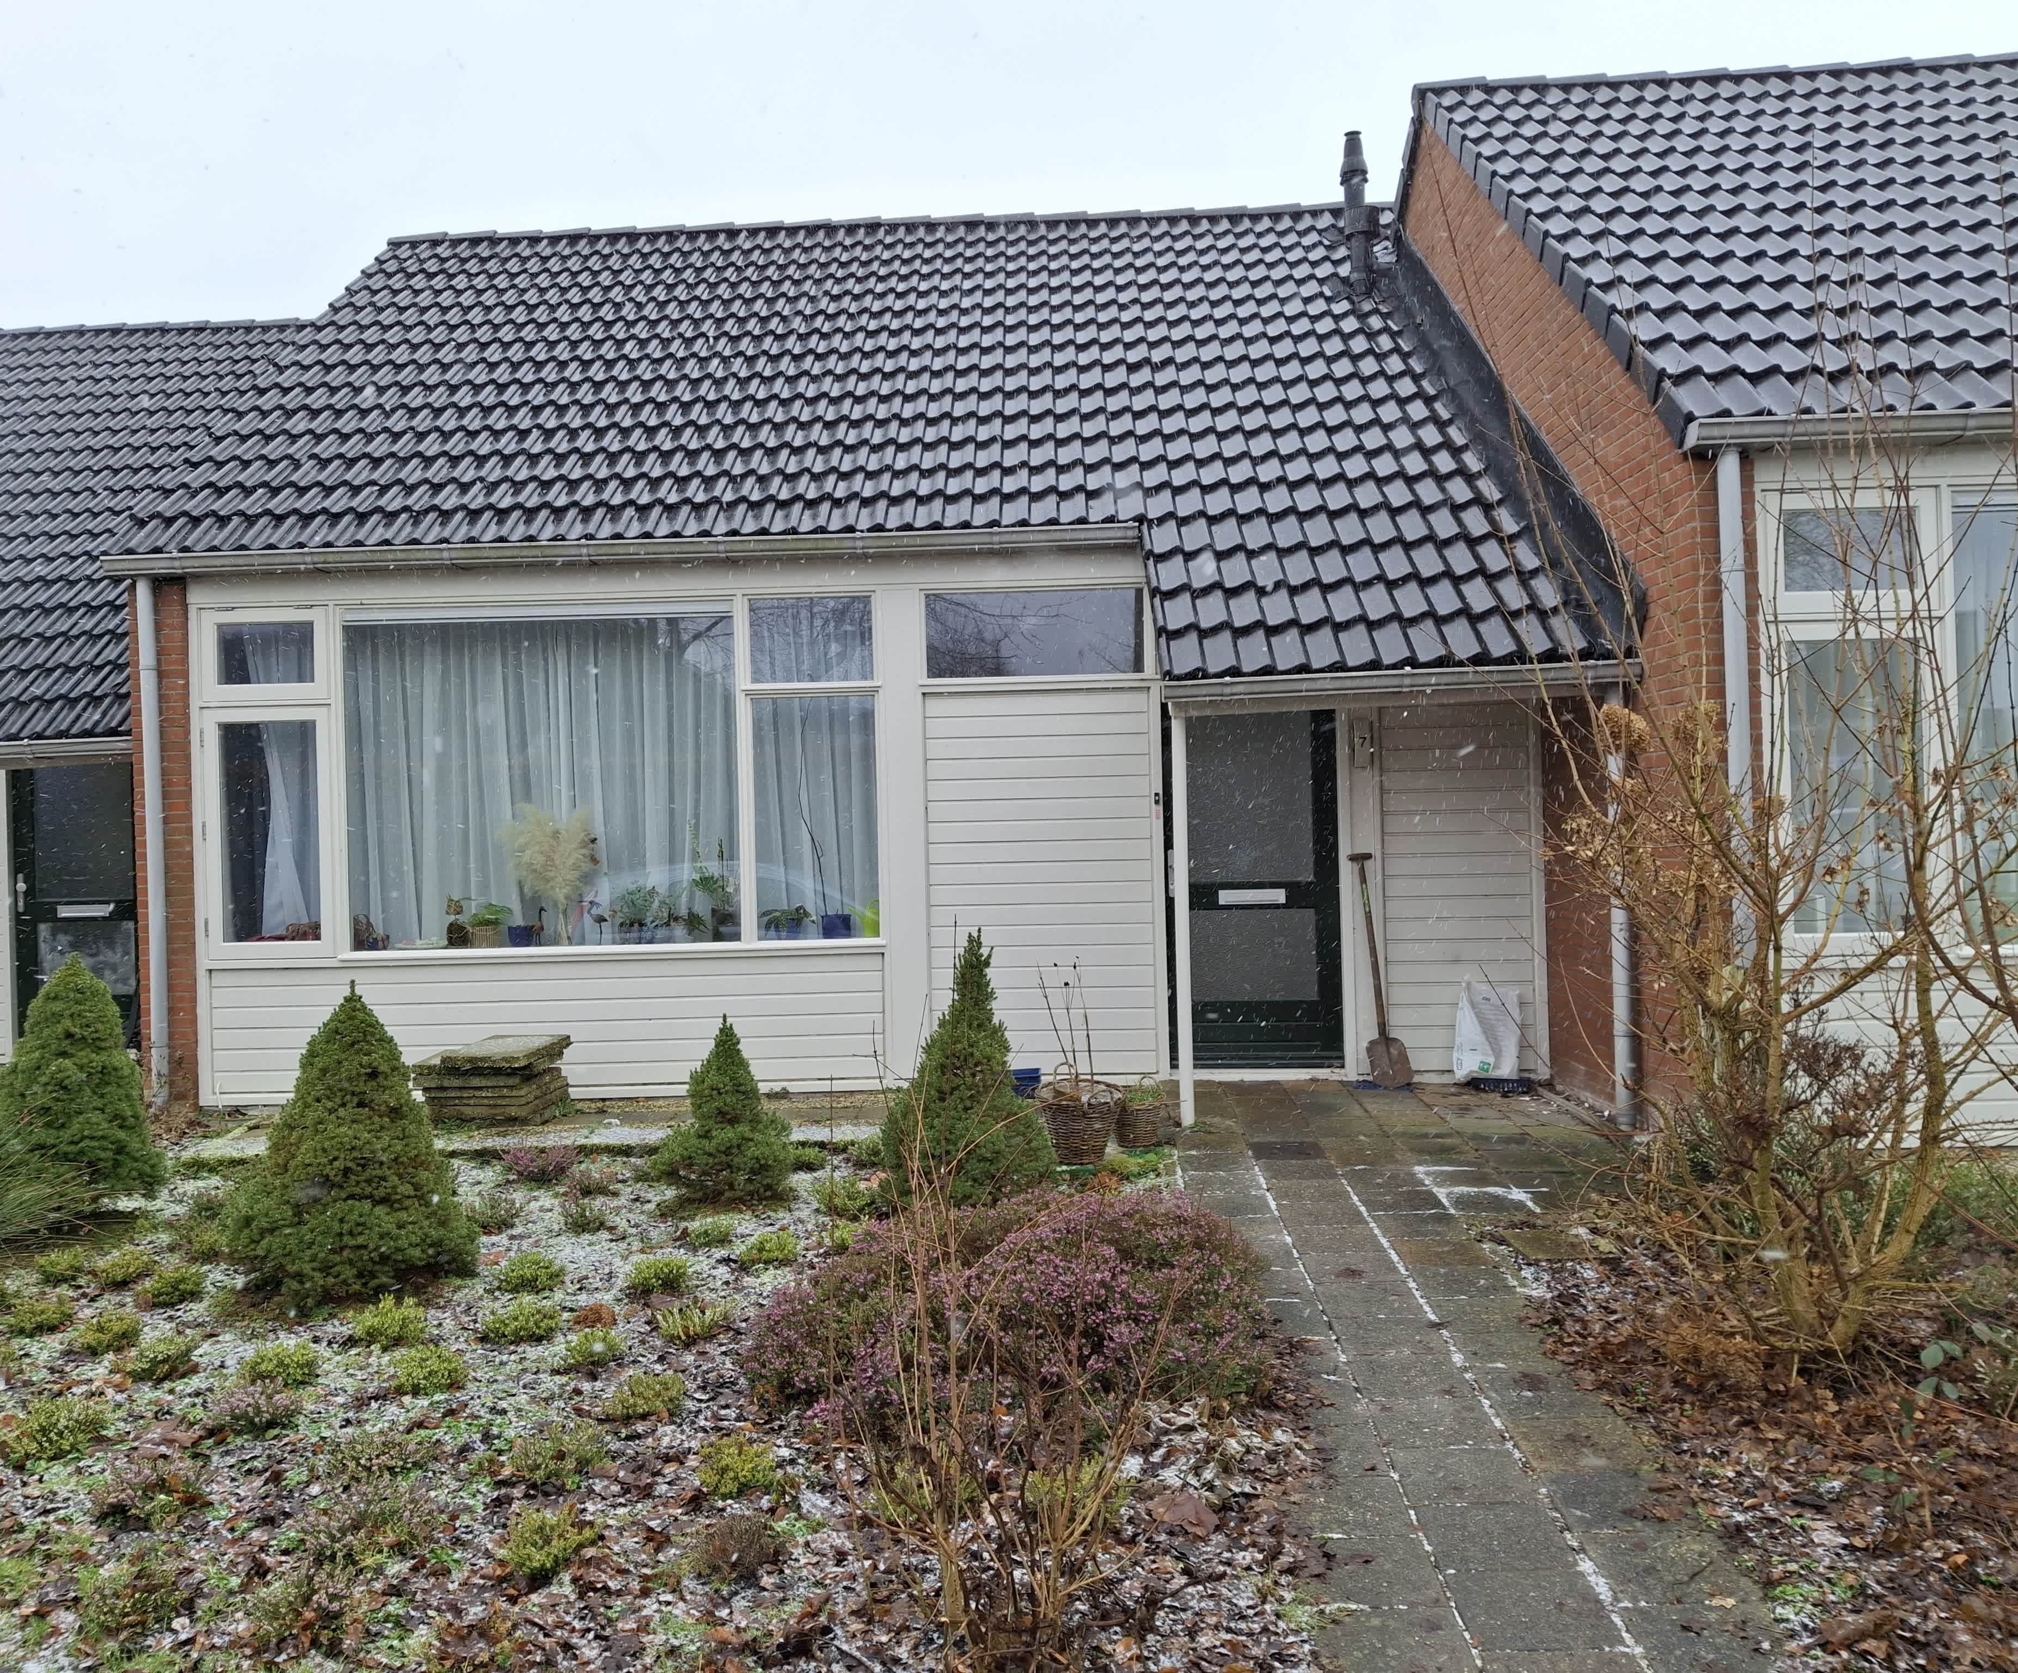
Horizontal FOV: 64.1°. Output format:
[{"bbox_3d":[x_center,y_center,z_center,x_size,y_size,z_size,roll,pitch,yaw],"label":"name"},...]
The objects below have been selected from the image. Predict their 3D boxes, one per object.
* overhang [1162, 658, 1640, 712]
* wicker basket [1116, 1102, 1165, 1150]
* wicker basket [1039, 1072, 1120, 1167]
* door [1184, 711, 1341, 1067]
[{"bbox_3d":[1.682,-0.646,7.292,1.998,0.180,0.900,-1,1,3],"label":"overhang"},{"bbox_3d":[0.588,1.241,7.101,0.230,0.220,0.230,-1,1,3],"label":"wicker basket"},{"bbox_3d":[0.308,1.203,6.885,0.350,0.340,0.350,-1,1,3],"label":"wicker basket"},{"bbox_3d":[1.248,0.176,8.250,0.878,2.000,0.060,-1,1,3],"label":"door"}]

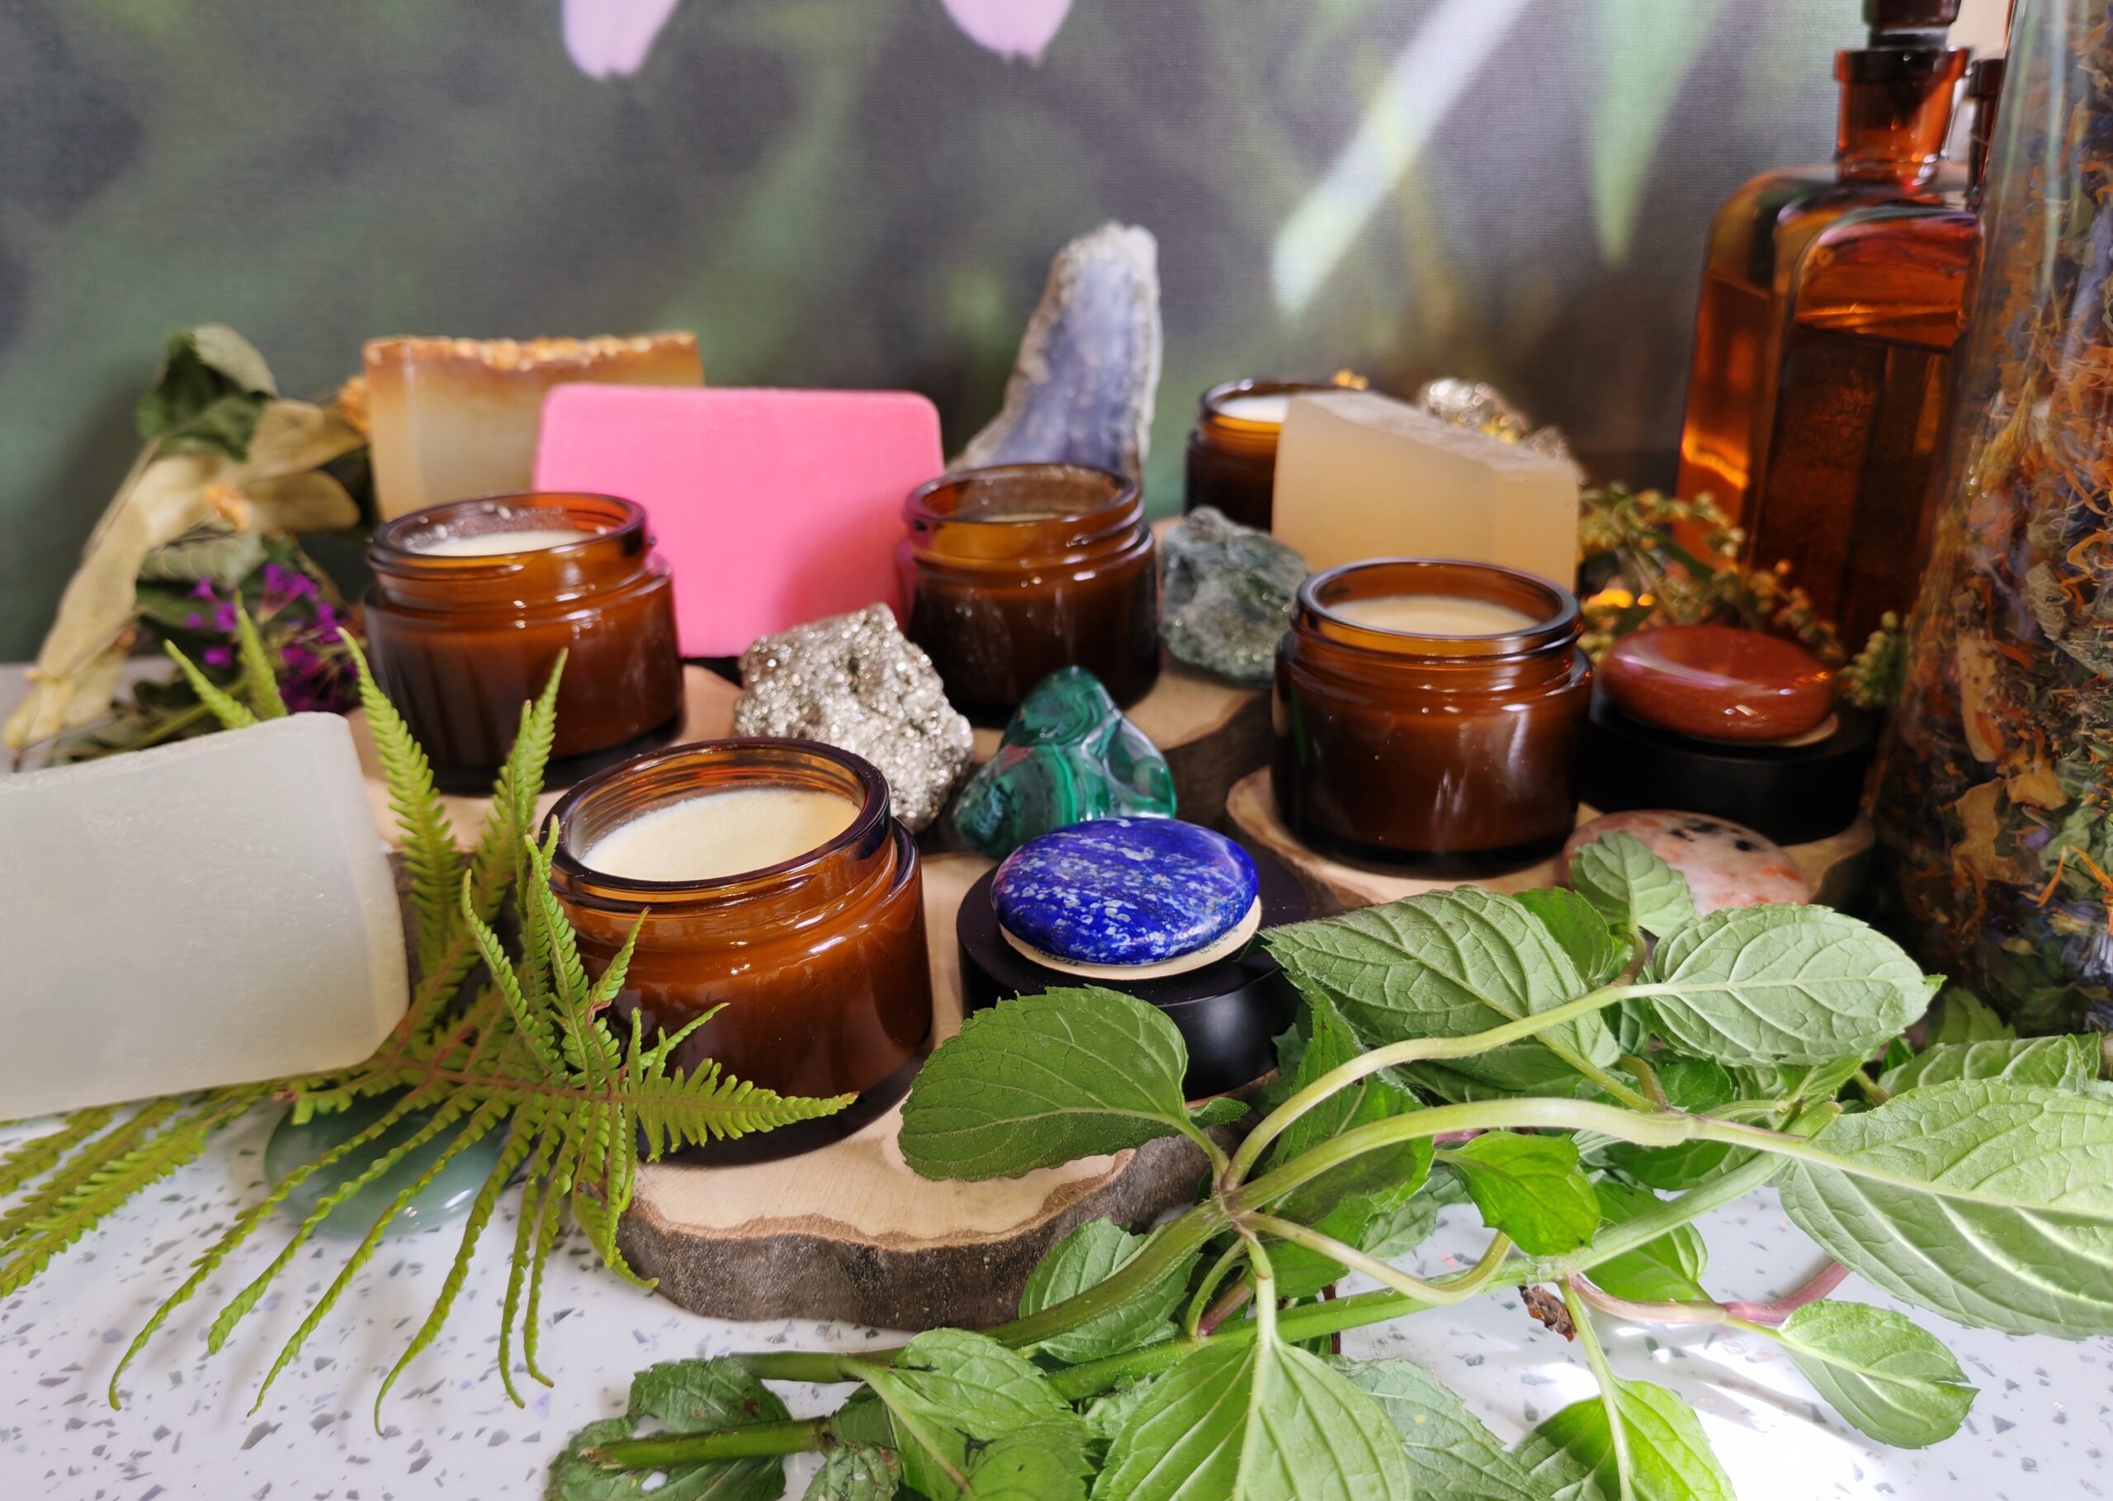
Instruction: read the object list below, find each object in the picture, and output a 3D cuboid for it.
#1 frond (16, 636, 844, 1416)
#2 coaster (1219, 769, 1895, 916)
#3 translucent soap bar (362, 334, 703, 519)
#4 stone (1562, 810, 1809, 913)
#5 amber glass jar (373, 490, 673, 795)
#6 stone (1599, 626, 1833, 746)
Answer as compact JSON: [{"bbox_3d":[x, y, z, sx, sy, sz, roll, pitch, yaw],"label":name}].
[{"bbox_3d":[-0.084,0.037,0.241,0.125,0.077,0.086,-3,25,0],"label":"frond"},{"bbox_3d":[0.091,0.015,0.307,0.118,0.012,0.099,3,23,9],"label":"coaster"},{"bbox_3d":[-0.123,-0.065,0.400,0.074,0.067,0.025,0,16,5],"label":"translucent soap bar"},{"bbox_3d":[0.105,0.023,0.276,0.041,0.017,0.039,-3,25,0],"label":"stone"},{"bbox_3d":[-0.096,-0.021,0.301,0.054,0.042,0.054,-7,24,-16],"label":"amber glass jar"},{"bbox_3d":[0.119,-0.012,0.296,0.042,0.018,0.035,5,23,14],"label":"stone"}]

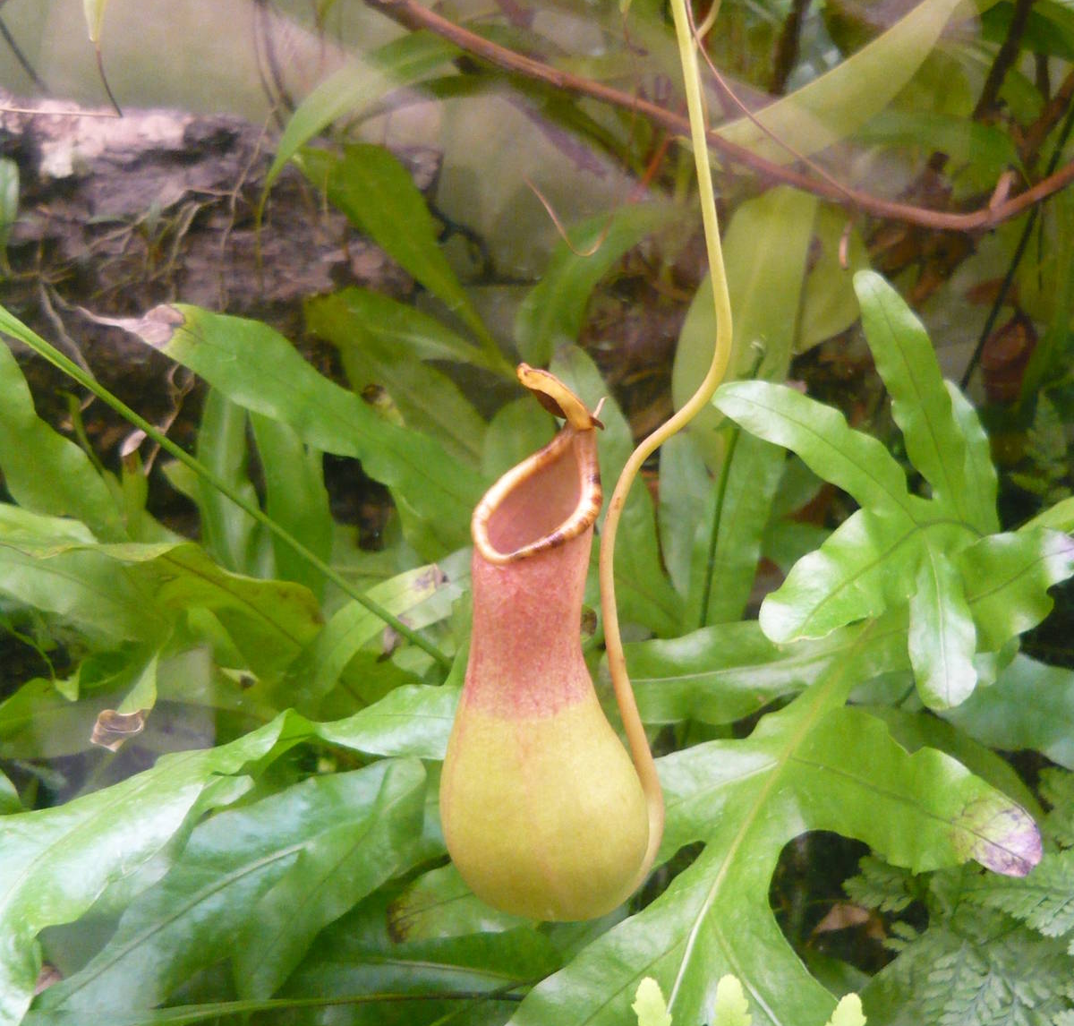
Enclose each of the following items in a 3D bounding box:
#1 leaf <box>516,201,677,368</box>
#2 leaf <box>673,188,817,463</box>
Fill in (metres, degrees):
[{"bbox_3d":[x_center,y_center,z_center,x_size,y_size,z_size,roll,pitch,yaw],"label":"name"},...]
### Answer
[{"bbox_3d":[0.041,-0.127,0.765,0.045,0.040,0.133,33,68,9],"label":"leaf"},{"bbox_3d":[0.118,-0.107,0.765,0.068,0.176,0.030,12,-16,2],"label":"leaf"}]

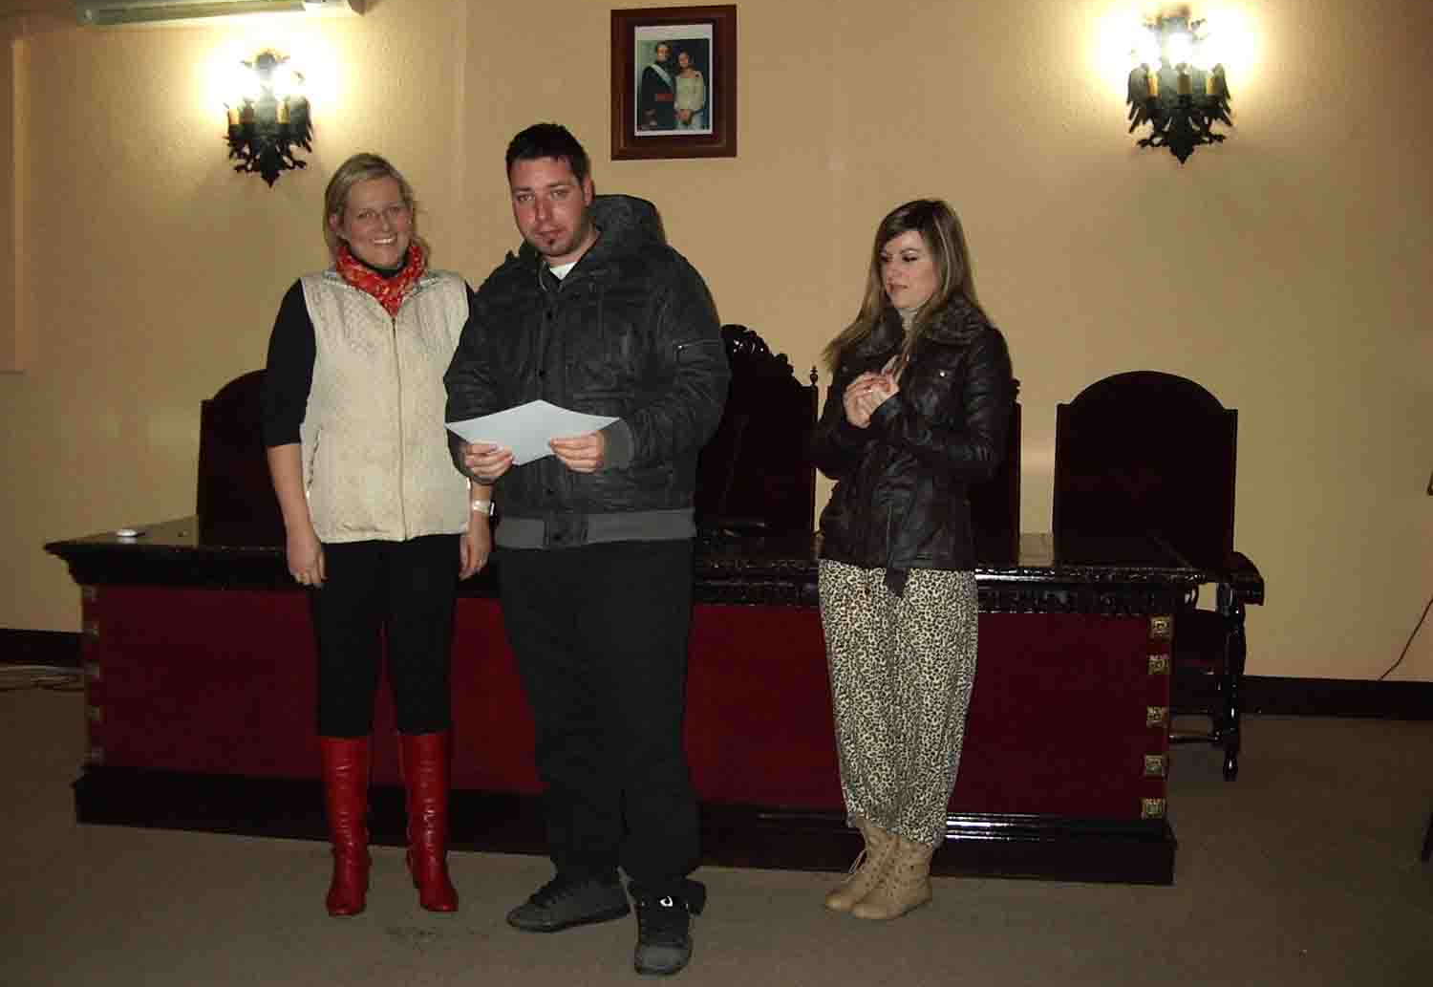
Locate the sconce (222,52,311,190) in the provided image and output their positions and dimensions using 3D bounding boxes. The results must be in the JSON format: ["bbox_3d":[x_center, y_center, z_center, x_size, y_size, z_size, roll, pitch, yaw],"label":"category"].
[{"bbox_3d":[-1.761,-1.472,6.194,0.360,0.530,0.200,1,4,10],"label":"sconce"}]

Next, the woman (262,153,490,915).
[{"bbox_3d":[-0.788,0.099,3.630,0.510,1.735,0.320,-1,5,-14],"label":"woman"}]

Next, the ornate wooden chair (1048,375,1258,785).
[{"bbox_3d":[1.421,0.228,5.164,0.660,1.270,0.640,1,4,11],"label":"ornate wooden chair"}]

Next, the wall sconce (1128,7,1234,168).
[{"bbox_3d":[1.651,-1.445,5.610,0.360,0.535,0.200,1,4,10],"label":"wall sconce"}]

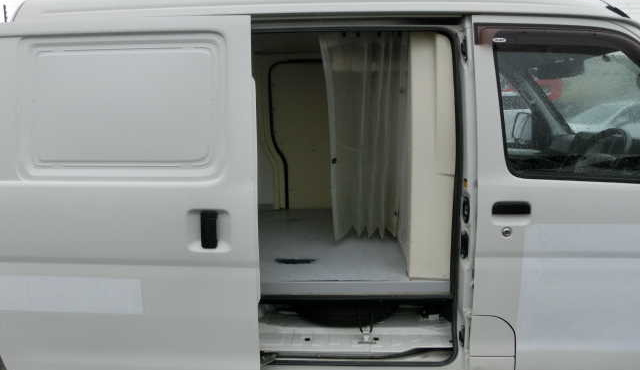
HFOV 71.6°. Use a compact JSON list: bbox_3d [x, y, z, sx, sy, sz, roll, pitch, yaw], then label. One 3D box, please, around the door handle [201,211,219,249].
[{"bbox_3d":[-0.395,0.160,1.590,0.056,0.139,0.038,0,7,3],"label":"door handle"}]

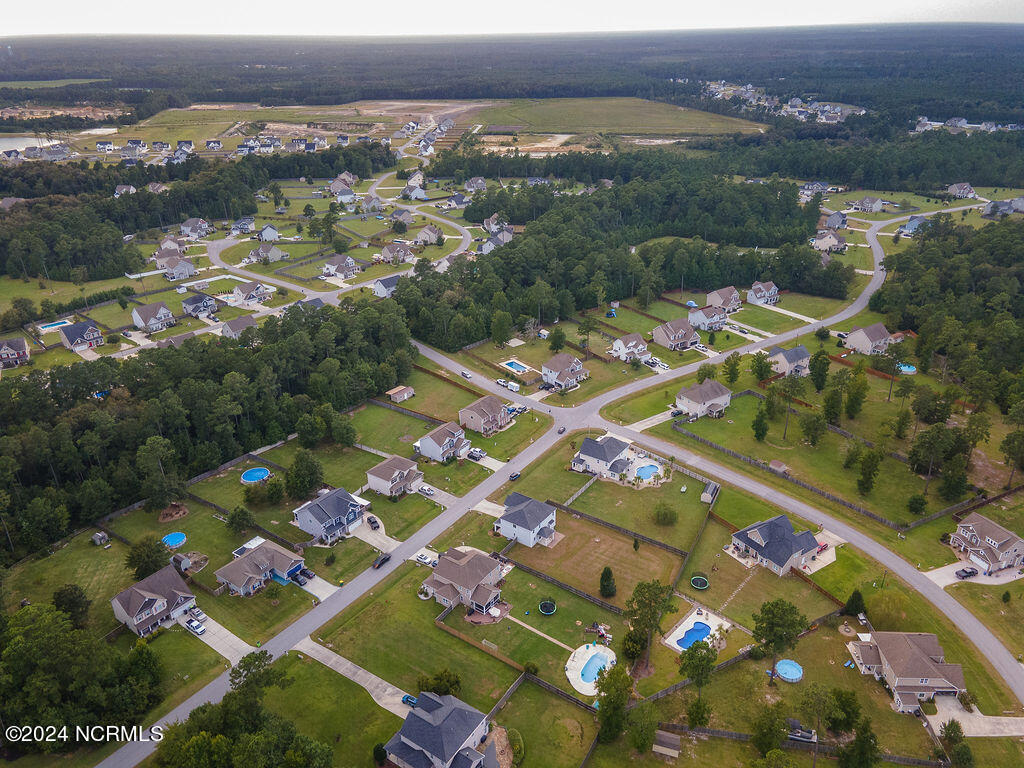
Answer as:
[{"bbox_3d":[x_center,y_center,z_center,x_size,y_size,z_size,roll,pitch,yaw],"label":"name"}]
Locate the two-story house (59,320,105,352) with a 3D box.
[{"bbox_3d":[-187.490,-21.310,309.920,12.900,9.200,12.800,21,34,37],"label":"two-story house"}]

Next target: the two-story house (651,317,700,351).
[{"bbox_3d":[70.740,-21.880,304.790,14.900,8.500,13.200,-15,30,-26],"label":"two-story house"}]

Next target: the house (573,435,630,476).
[{"bbox_3d":[28.390,21.620,215.910,15.090,8.000,13.470,17,32,31],"label":"house"}]

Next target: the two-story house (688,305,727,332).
[{"bbox_3d":[88.220,-30.310,317.480,12.660,8.210,11.550,-16,31,-28],"label":"two-story house"}]

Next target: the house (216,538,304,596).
[{"bbox_3d":[-65.016,46.389,182.435,15.400,6.500,16.300,17,31,31],"label":"house"}]

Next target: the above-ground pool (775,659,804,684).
[{"bbox_3d":[57.330,59.600,146.910,5.490,1.330,5.490,-1,27,0],"label":"above-ground pool"}]

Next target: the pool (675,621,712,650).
[{"bbox_3d":[42.267,58.693,163.669,4.600,1.500,9.800,22,35,39],"label":"pool"}]

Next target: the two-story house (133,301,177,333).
[{"bbox_3d":[-164.040,-31.280,325.040,13.980,9.320,14.380,-23,34,-37],"label":"two-story house"}]

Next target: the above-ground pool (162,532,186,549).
[{"bbox_3d":[-92.809,43.299,195.313,6.200,1.300,6.200,-1,26,0],"label":"above-ground pool"}]

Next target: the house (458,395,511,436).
[{"bbox_3d":[-9.160,9.630,244.930,12.400,7.700,12.700,17,31,31],"label":"house"}]

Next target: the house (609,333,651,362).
[{"bbox_3d":[51.443,-15.636,302.071,11.500,8.800,14.300,-20,32,-33],"label":"house"}]

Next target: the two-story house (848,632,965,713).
[{"bbox_3d":[81.730,56.930,144.020,18.440,8.100,16.110,-1,27,0],"label":"two-story house"}]

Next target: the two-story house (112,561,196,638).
[{"bbox_3d":[-84.420,49.850,166.450,11.800,7.900,13.700,19,33,34],"label":"two-story house"}]

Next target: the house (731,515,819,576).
[{"bbox_3d":[69.790,41.310,188.254,15.400,7.300,17.200,-20,32,-34],"label":"house"}]

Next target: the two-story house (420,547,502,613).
[{"bbox_3d":[-10.990,45.570,168.510,17.520,8.710,14.180,18,32,33],"label":"two-story house"}]

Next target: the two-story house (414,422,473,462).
[{"bbox_3d":[-22.060,17.550,225.180,13.880,8.210,11.550,19,33,34],"label":"two-story house"}]

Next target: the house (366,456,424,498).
[{"bbox_3d":[-34.700,26.660,211.950,11.800,7.400,12.000,17,31,31],"label":"house"}]

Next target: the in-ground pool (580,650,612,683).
[{"bbox_3d":[18.368,62.775,156.051,4.300,1.500,9.300,17,31,31],"label":"in-ground pool"}]

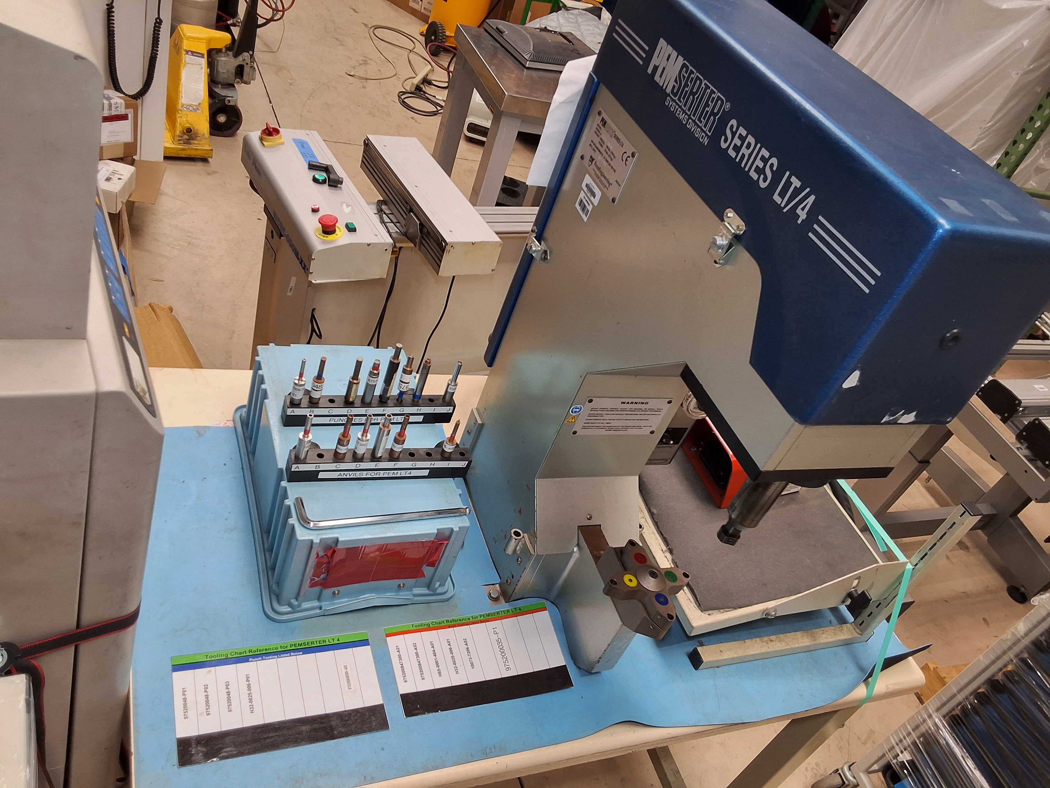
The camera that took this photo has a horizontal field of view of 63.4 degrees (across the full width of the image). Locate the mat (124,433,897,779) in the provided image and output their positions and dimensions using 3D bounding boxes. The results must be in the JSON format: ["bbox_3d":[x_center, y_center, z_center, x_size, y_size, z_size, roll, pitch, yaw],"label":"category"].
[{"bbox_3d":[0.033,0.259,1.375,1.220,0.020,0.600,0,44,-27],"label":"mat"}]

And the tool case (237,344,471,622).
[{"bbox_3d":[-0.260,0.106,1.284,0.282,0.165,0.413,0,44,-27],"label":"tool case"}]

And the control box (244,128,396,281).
[{"bbox_3d":[-0.466,-0.425,1.871,0.177,0.095,0.446,-9,49,-34],"label":"control box"}]

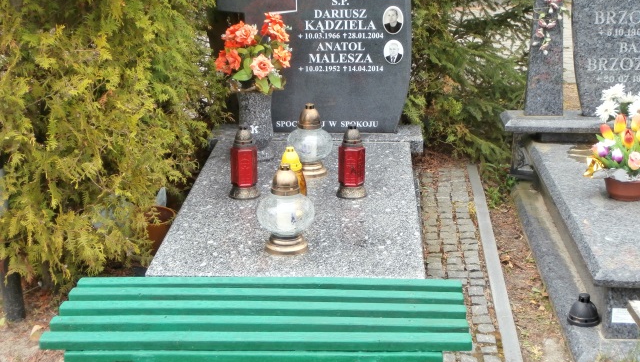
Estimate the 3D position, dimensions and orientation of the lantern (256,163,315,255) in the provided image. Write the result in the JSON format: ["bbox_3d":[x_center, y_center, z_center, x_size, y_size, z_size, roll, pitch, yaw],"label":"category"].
[{"bbox_3d":[-0.103,0.083,3.414,0.190,0.286,0.190,1,18,3],"label":"lantern"}]

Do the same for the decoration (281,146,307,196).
[{"bbox_3d":[-0.100,-0.021,3.866,0.100,0.211,0.100,1,18,3],"label":"decoration"}]

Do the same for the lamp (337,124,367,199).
[{"bbox_3d":[0.122,-0.075,3.944,0.113,0.266,0.113,1,18,3],"label":"lamp"}]

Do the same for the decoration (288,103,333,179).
[{"bbox_3d":[-0.033,-0.166,4.199,0.181,0.285,0.181,1,18,3],"label":"decoration"}]

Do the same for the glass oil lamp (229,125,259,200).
[{"bbox_3d":[-0.279,-0.073,3.944,0.113,0.263,0.113,1,18,3],"label":"glass oil lamp"}]

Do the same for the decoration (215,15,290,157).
[{"bbox_3d":[-0.273,-0.389,4.365,0.321,0.610,0.270,1,18,3],"label":"decoration"}]

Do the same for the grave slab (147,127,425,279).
[{"bbox_3d":[-0.063,0.109,4.053,0.870,0.150,1.705,1,18,3],"label":"grave slab"}]

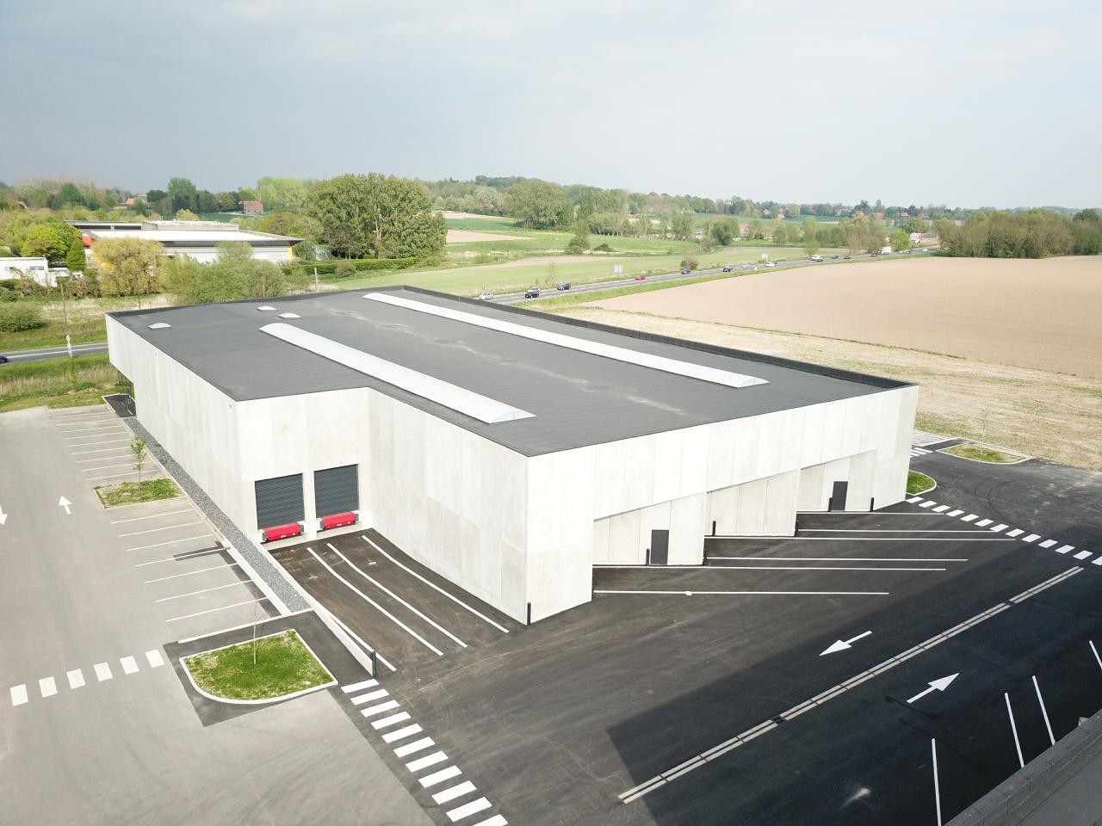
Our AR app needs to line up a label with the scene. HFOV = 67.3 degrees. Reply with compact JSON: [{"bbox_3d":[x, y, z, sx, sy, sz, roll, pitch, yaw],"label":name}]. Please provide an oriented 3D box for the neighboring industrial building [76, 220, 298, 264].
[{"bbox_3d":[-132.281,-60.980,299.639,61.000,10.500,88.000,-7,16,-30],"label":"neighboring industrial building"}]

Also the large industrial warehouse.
[{"bbox_3d":[-14.448,-3.306,77.151,40.000,8.700,79.540,-9,17,-34],"label":"large industrial warehouse"}]

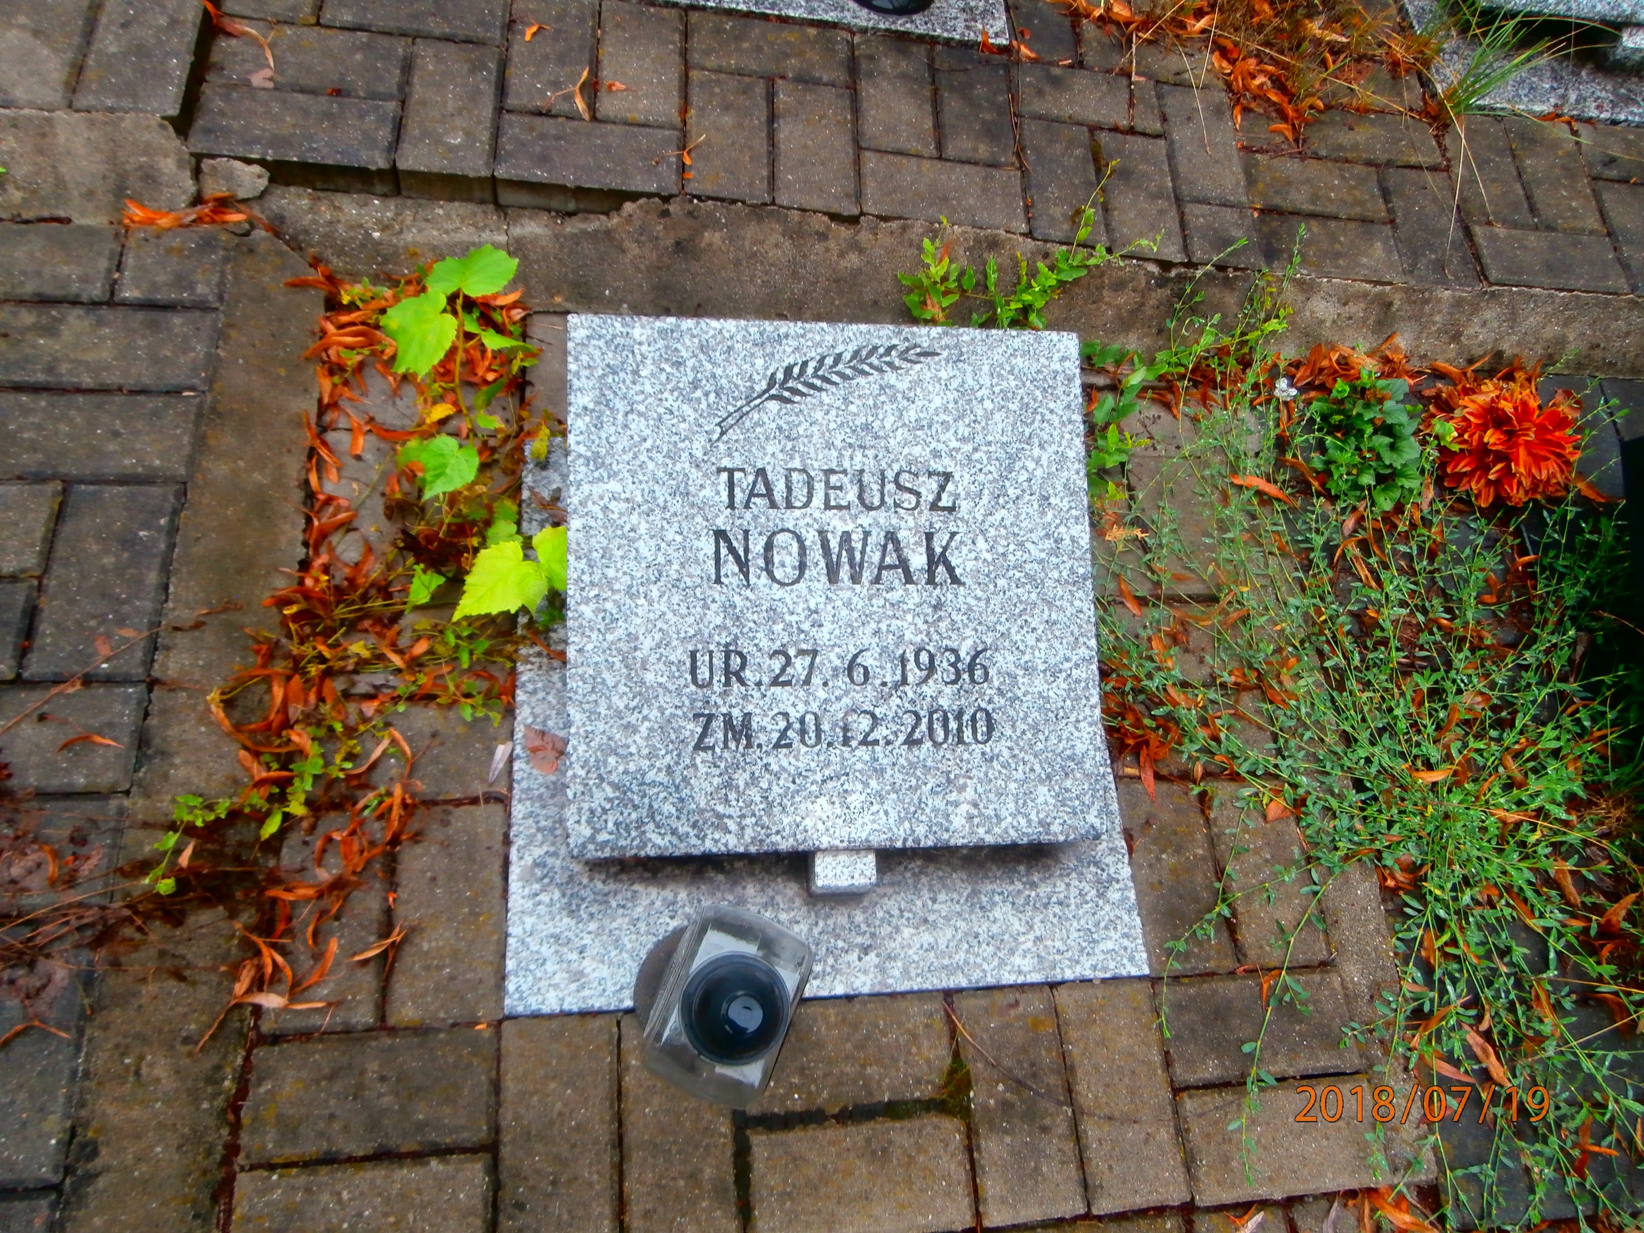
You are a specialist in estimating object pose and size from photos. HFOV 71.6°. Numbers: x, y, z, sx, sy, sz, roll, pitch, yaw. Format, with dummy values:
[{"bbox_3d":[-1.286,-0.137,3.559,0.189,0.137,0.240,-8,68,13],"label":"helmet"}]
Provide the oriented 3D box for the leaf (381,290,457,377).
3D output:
[{"bbox_3d":[-0.415,-0.293,1.180,0.074,0.020,0.090,16,76,-10],"label":"leaf"}]

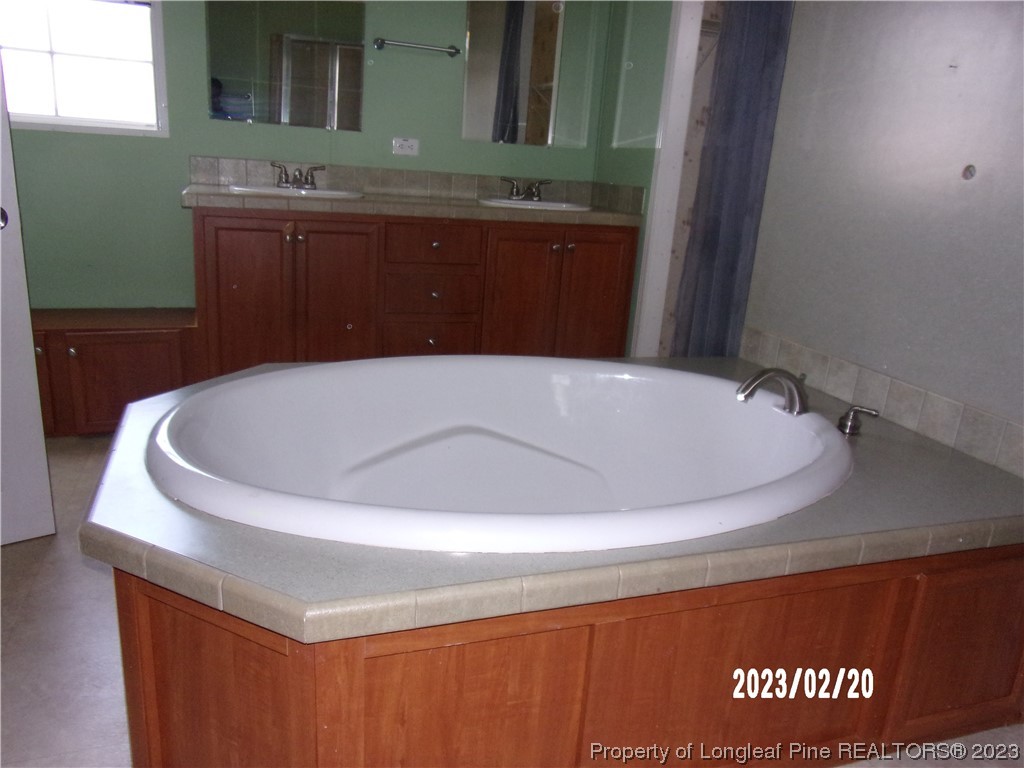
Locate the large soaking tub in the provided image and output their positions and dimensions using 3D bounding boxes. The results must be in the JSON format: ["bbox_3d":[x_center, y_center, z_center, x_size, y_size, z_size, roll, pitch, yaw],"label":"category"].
[{"bbox_3d":[0.004,0.298,1.683,1.531,0.480,1.066,-1,17,-16],"label":"large soaking tub"}]

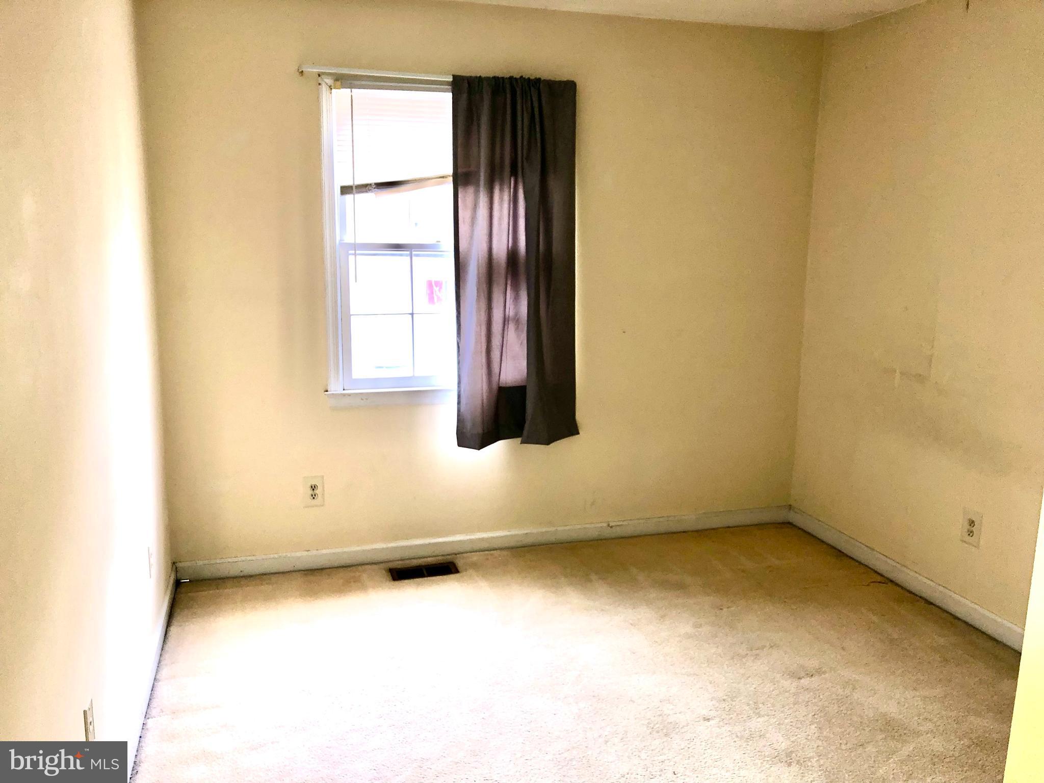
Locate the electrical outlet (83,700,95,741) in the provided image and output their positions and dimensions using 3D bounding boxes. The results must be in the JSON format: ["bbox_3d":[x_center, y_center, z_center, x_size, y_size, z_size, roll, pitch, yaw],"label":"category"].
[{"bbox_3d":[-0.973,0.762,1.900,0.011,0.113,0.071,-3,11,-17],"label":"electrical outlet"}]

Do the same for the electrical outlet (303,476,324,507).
[{"bbox_3d":[-0.916,0.441,3.718,0.087,0.136,0.010,-3,11,-17],"label":"electrical outlet"}]

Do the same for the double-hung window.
[{"bbox_3d":[-0.346,-0.650,3.695,1.020,1.335,0.100,-3,11,-17],"label":"double-hung window"}]

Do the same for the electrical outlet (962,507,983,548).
[{"bbox_3d":[1.756,0.535,3.307,0.010,0.133,0.089,-3,11,-17],"label":"electrical outlet"}]

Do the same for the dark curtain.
[{"bbox_3d":[-0.018,-0.547,3.742,0.590,1.600,0.105,-3,11,-17],"label":"dark curtain"}]

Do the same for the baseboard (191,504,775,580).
[{"bbox_3d":[-0.036,0.711,4.041,3.035,0.086,0.014,-3,11,-17],"label":"baseboard"}]

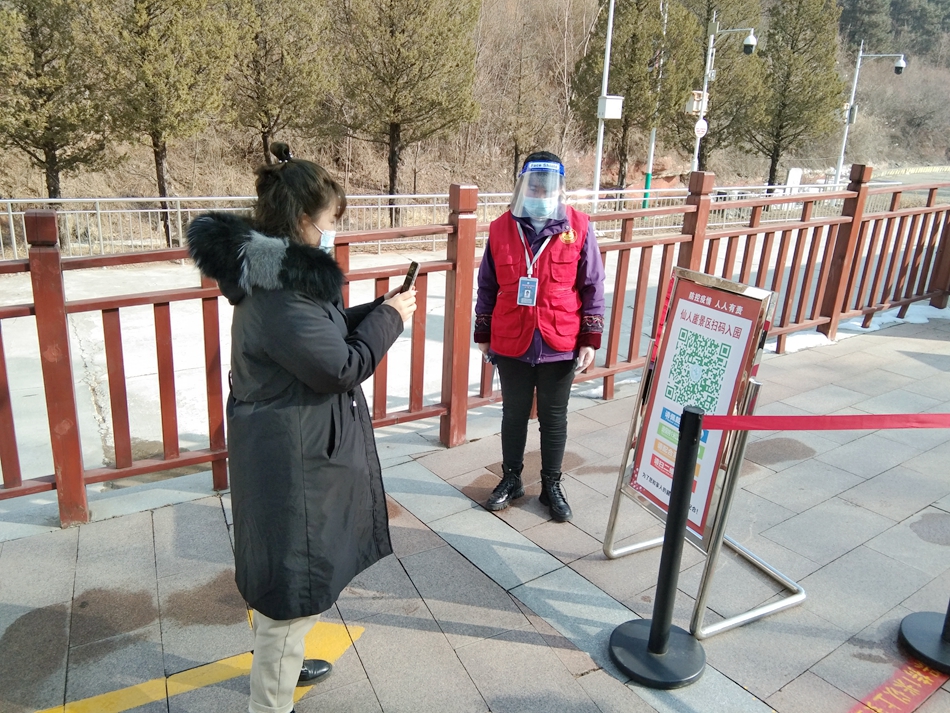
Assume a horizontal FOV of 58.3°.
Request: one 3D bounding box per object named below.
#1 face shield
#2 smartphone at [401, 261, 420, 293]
[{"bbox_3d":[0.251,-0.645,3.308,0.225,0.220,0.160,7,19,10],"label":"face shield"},{"bbox_3d":[-0.193,-0.202,2.426,0.010,0.150,0.074,18,11,-28],"label":"smartphone"}]

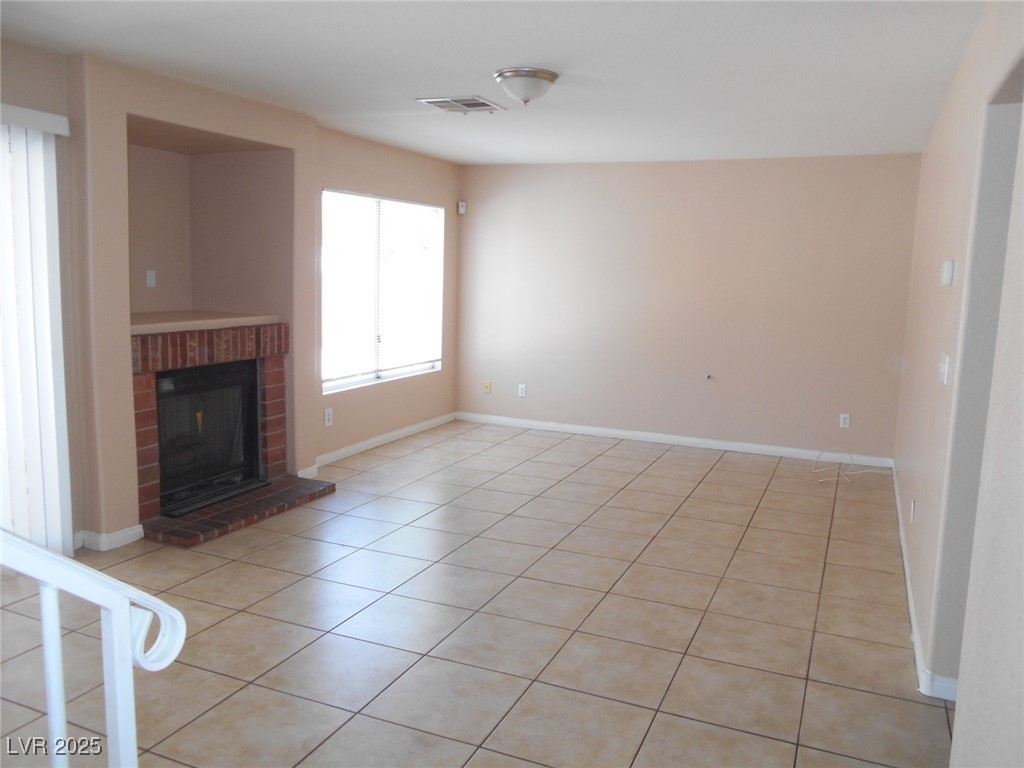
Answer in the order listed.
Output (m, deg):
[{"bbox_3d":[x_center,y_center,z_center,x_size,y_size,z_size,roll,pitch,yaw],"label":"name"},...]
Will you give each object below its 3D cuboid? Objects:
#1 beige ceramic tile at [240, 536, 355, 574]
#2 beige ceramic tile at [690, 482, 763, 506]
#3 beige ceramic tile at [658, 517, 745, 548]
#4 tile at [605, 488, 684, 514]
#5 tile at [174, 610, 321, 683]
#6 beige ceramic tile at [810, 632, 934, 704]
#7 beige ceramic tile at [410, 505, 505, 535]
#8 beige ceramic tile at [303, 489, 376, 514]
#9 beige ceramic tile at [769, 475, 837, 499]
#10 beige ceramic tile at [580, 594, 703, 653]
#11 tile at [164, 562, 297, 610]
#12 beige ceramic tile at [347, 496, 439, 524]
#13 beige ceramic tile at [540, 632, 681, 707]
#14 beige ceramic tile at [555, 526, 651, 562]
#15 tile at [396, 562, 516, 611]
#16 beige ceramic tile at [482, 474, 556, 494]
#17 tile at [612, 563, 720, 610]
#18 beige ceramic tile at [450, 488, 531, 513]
[{"bbox_3d":[-1.112,0.895,4.038,0.450,0.012,0.450,4,8,23],"label":"beige ceramic tile"},{"bbox_3d":[1.489,0.764,5.331,0.449,0.010,0.442,5,9,24],"label":"beige ceramic tile"},{"bbox_3d":[1.124,0.876,4.526,0.450,0.012,0.450,4,8,24],"label":"beige ceramic tile"},{"bbox_3d":[0.879,0.784,5.074,0.445,0.010,0.445,4,8,24],"label":"tile"},{"bbox_3d":[-1.042,1.012,2.986,0.445,0.010,0.445,4,8,24],"label":"tile"},{"bbox_3d":[1.390,1.086,2.945,0.450,0.010,0.450,5,8,24],"label":"beige ceramic tile"},{"bbox_3d":[-0.310,0.823,4.674,0.449,0.010,0.442,5,9,24],"label":"beige ceramic tile"},{"bbox_3d":[-1.122,0.758,5.038,0.413,0.010,0.442,5,9,24],"label":"beige ceramic tile"},{"bbox_3d":[2.109,0.759,5.588,0.450,0.012,0.450,4,8,24],"label":"beige ceramic tile"},{"bbox_3d":[0.557,1.008,3.260,0.445,0.010,0.445,4,8,24],"label":"beige ceramic tile"},{"bbox_3d":[-1.281,0.941,3.602,0.450,0.010,0.450,5,8,24],"label":"tile"},{"bbox_3d":[-0.728,0.792,4.815,0.450,0.010,0.450,5,8,24],"label":"beige ceramic tile"},{"bbox_3d":[0.374,1.057,2.852,0.445,0.010,0.445,4,8,24],"label":"beige ceramic tile"},{"bbox_3d":[0.518,0.888,4.303,0.449,0.010,0.442,5,9,24],"label":"beige ceramic tile"},{"bbox_3d":[-0.269,0.959,3.671,0.450,0.012,0.450,4,8,23],"label":"tile"},{"bbox_3d":[0.049,0.731,5.564,0.450,0.012,0.450,4,8,23],"label":"beige ceramic tile"},{"bbox_3d":[0.752,0.974,3.722,0.450,0.012,0.450,4,8,23],"label":"tile"},{"bbox_3d":[-0.132,0.781,5.093,0.450,0.012,0.450,4,8,24],"label":"beige ceramic tile"}]

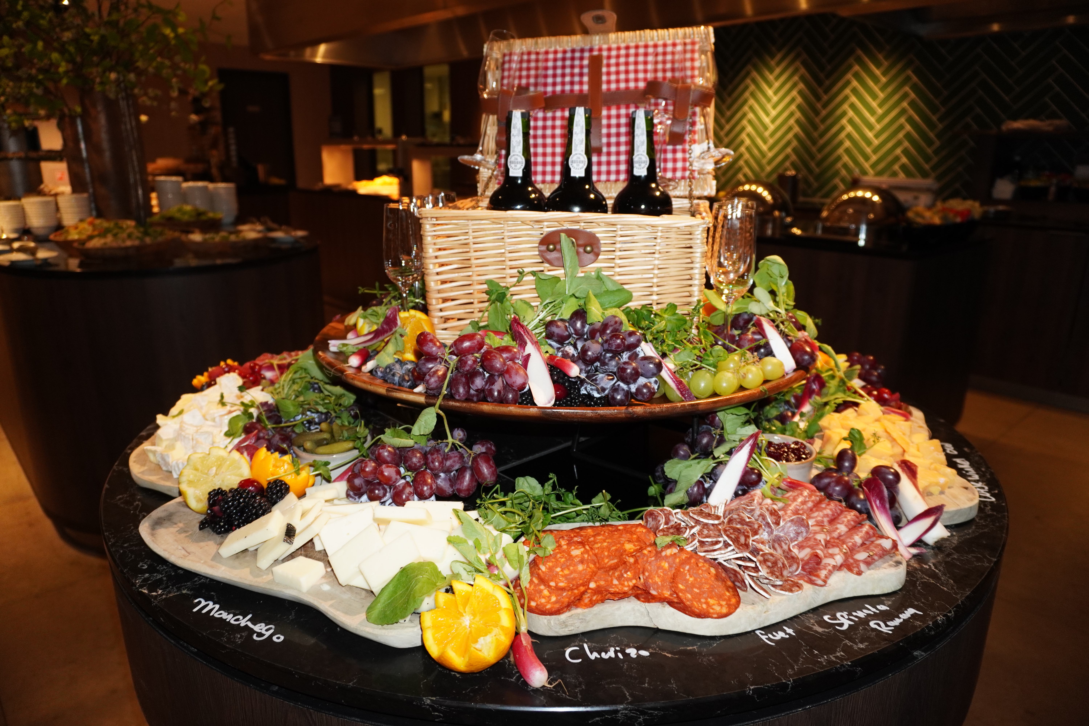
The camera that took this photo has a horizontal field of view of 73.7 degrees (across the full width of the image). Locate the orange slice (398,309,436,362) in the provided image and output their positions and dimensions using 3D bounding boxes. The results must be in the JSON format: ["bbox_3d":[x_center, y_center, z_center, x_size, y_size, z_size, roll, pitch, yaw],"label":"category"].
[{"bbox_3d":[-0.159,-0.033,0.878,0.055,0.062,0.044,-4,18,-14],"label":"orange slice"}]

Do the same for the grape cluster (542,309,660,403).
[{"bbox_3d":[0.061,-0.006,0.778,0.123,0.098,0.089,0,18,0],"label":"grape cluster"}]

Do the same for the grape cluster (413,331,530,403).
[{"bbox_3d":[-0.078,0.004,0.781,0.122,0.069,0.089,5,18,14],"label":"grape cluster"}]

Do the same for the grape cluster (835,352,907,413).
[{"bbox_3d":[0.439,0.025,0.984,0.088,0.073,0.089,3,18,10],"label":"grape cluster"}]

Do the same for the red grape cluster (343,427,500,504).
[{"bbox_3d":[-0.130,0.111,0.771,0.162,0.067,0.099,-2,18,-8],"label":"red grape cluster"}]

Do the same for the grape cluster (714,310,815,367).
[{"bbox_3d":[0.267,-0.025,0.886,0.124,0.068,0.089,-6,19,-19],"label":"grape cluster"}]

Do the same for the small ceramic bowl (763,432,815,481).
[{"bbox_3d":[0.252,0.104,0.769,0.068,0.042,0.068,0,18,0],"label":"small ceramic bowl"}]

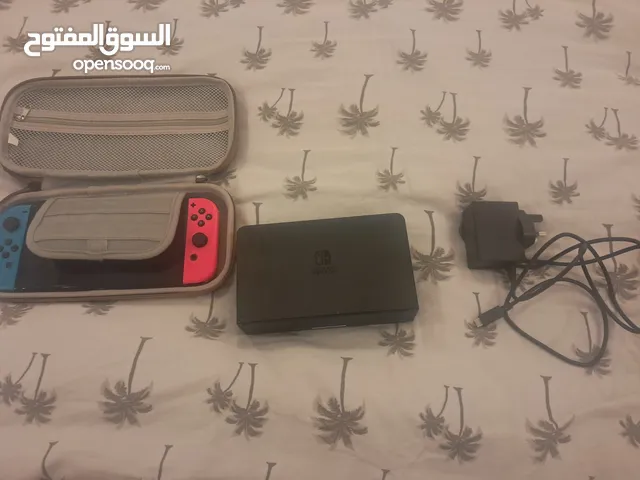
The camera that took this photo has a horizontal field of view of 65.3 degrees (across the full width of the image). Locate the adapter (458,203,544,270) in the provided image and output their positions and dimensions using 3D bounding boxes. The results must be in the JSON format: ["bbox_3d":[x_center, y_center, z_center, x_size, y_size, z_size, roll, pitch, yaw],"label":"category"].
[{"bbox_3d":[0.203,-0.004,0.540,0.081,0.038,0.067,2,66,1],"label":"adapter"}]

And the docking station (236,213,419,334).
[{"bbox_3d":[0.006,0.036,0.519,0.173,0.052,0.104,-5,66,1],"label":"docking station"}]

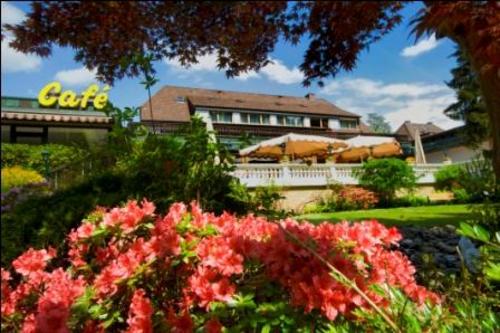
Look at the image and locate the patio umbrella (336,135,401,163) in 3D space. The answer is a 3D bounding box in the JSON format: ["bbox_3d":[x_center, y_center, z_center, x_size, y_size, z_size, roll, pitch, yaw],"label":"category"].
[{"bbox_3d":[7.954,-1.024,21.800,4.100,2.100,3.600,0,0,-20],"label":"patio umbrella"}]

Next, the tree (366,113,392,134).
[{"bbox_3d":[23.118,-4.641,57.000,5.600,10.000,5.600,0,0,22],"label":"tree"}]

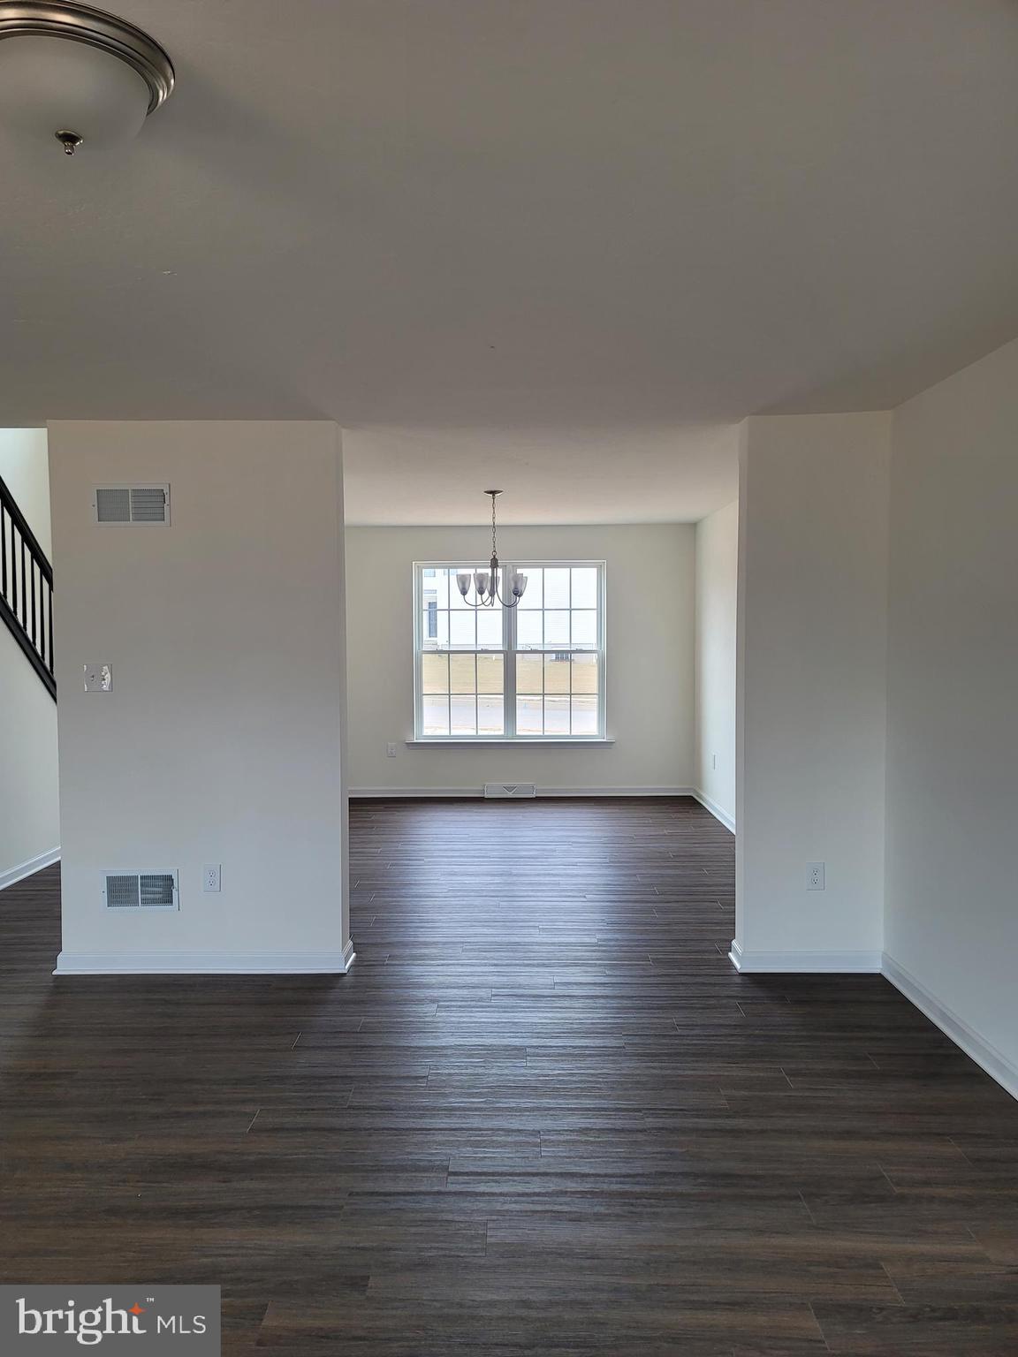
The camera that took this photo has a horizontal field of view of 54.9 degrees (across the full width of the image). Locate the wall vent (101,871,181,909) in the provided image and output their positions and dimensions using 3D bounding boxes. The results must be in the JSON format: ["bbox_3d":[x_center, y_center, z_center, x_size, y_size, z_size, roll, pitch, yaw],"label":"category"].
[{"bbox_3d":[-1.632,0.944,4.345,0.338,0.180,0.025,0,3,1],"label":"wall vent"}]

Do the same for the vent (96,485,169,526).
[{"bbox_3d":[-1.640,-0.753,4.258,0.340,0.183,0.025,0,3,1],"label":"vent"}]

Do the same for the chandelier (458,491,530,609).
[{"bbox_3d":[-0.111,-0.857,6.551,0.490,0.770,0.490,0,3,1],"label":"chandelier"}]

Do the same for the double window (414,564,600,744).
[{"bbox_3d":[0.013,-0.245,8.793,1.706,1.602,0.100,0,3,1],"label":"double window"}]

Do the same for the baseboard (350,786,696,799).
[{"bbox_3d":[0.063,1.024,8.825,3.233,0.090,0.025,0,3,1],"label":"baseboard"}]

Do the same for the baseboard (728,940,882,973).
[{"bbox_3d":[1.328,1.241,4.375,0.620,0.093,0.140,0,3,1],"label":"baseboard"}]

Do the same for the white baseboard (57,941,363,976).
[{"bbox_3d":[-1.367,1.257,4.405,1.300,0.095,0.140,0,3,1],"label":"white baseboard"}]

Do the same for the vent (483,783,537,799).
[{"bbox_3d":[0.015,1.010,8.812,0.460,0.127,0.050,0,3,1],"label":"vent"}]

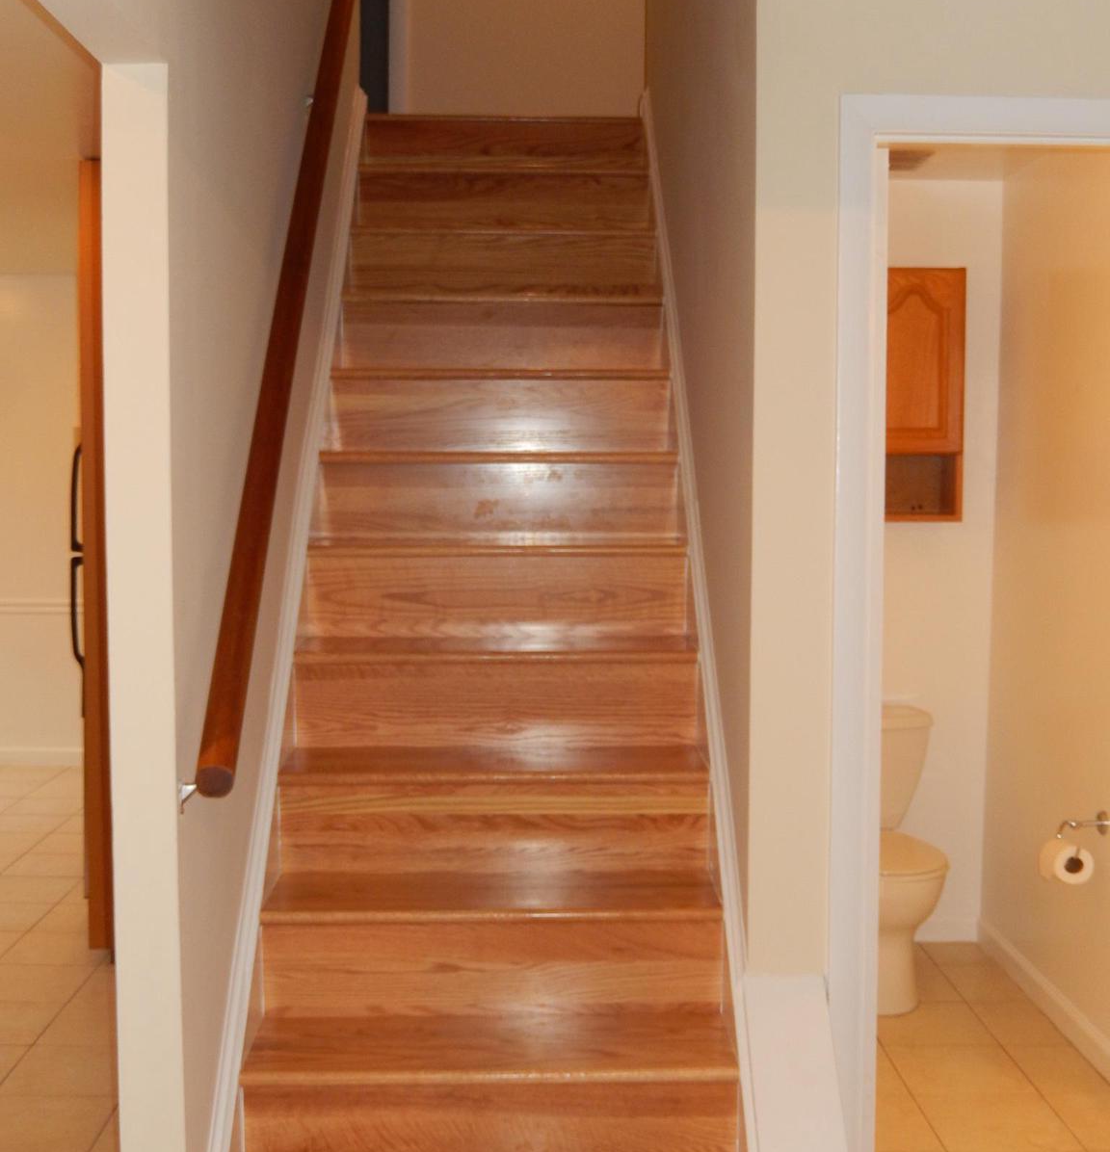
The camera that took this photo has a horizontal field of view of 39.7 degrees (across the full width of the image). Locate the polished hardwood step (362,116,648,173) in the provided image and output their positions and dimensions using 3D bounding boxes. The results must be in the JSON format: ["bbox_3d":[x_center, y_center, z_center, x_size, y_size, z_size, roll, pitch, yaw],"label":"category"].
[{"bbox_3d":[-0.157,-1.356,4.968,0.869,0.214,0.264,0,4,-1],"label":"polished hardwood step"}]

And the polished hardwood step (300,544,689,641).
[{"bbox_3d":[-0.132,0.030,3.676,0.869,0.214,0.264,0,4,-1],"label":"polished hardwood step"}]

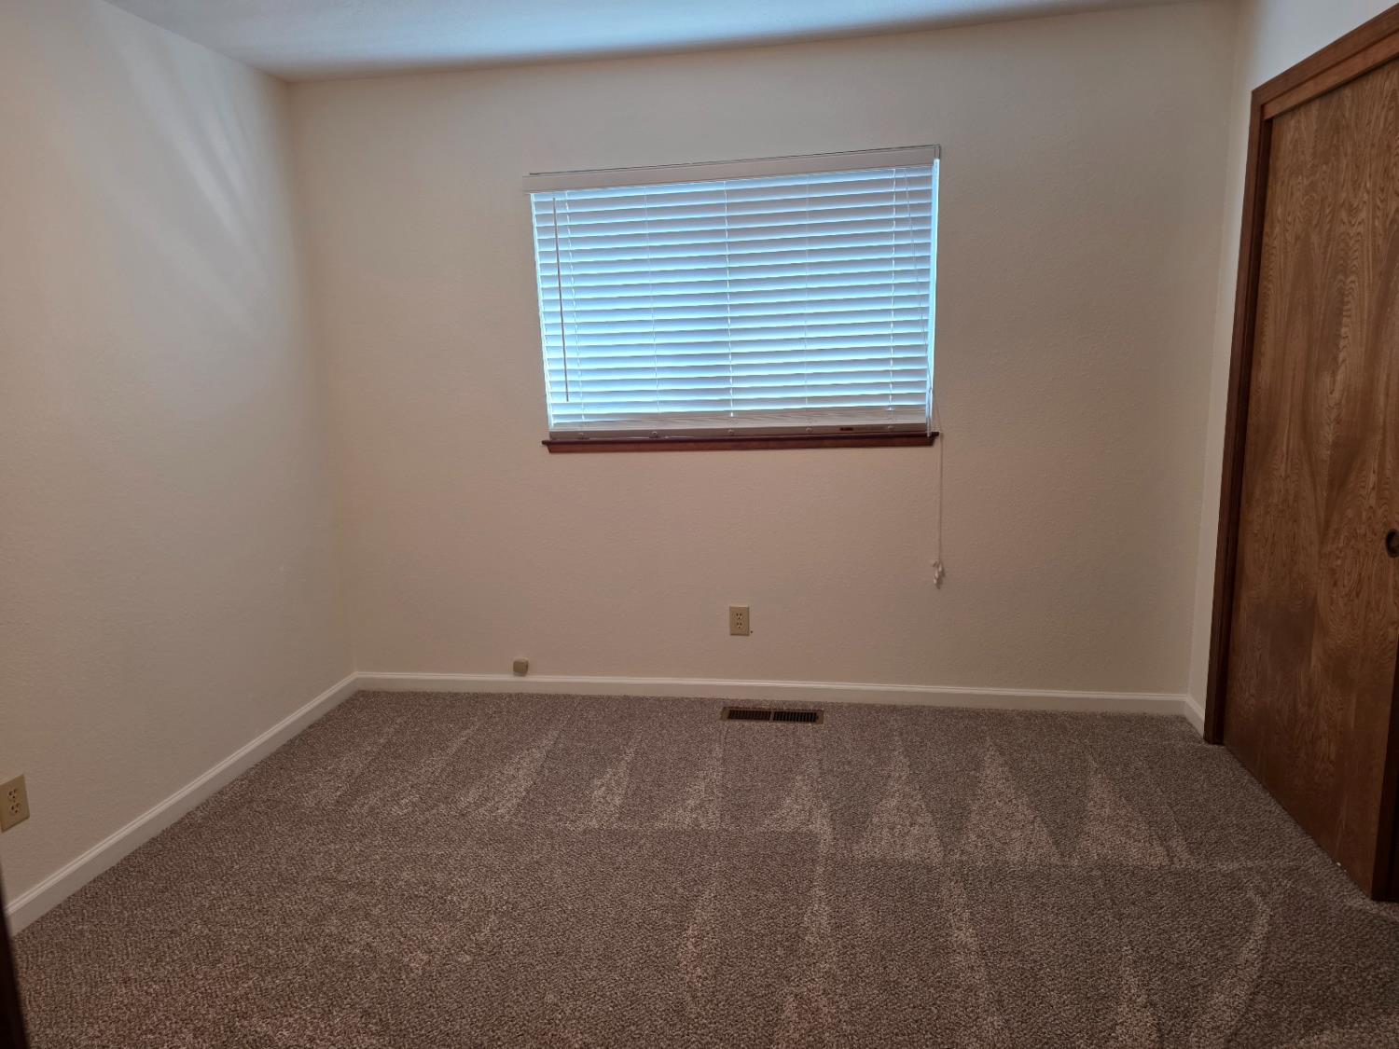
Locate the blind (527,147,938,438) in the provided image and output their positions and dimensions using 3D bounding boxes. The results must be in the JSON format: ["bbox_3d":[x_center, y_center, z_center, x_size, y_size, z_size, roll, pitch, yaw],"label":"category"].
[{"bbox_3d":[0.107,-0.810,3.396,1.469,0.964,0.065,0,11,9],"label":"blind"}]

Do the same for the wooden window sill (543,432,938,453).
[{"bbox_3d":[0.136,-0.309,3.502,1.485,0.053,0.080,0,11,9],"label":"wooden window sill"}]

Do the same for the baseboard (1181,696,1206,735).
[{"bbox_3d":[1.769,0.686,3.311,0.015,0.080,0.201,0,11,9],"label":"baseboard"}]

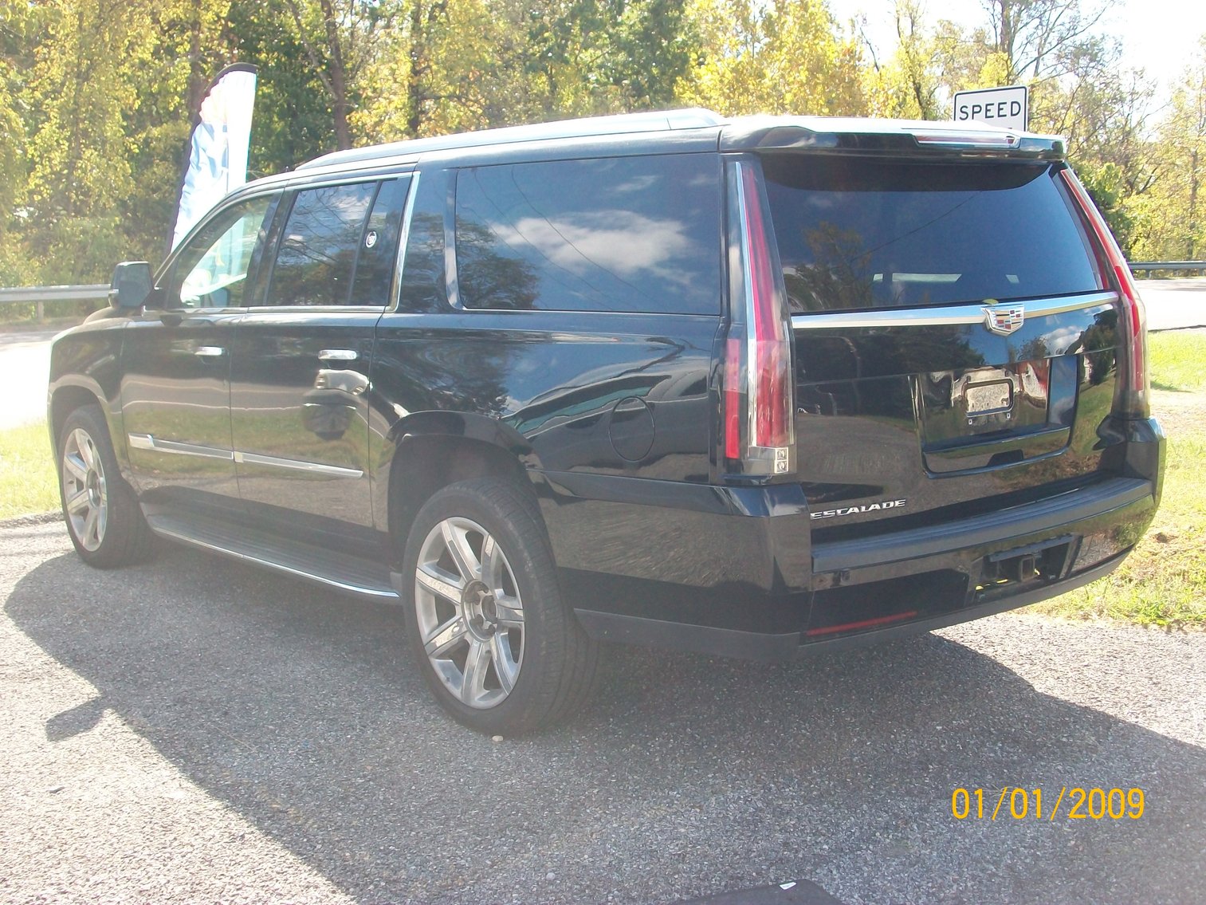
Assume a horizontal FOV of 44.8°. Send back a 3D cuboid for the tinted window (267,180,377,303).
[{"bbox_3d":[-1.034,-0.749,5.324,0.050,0.454,0.666,12,-2,-40],"label":"tinted window"}]

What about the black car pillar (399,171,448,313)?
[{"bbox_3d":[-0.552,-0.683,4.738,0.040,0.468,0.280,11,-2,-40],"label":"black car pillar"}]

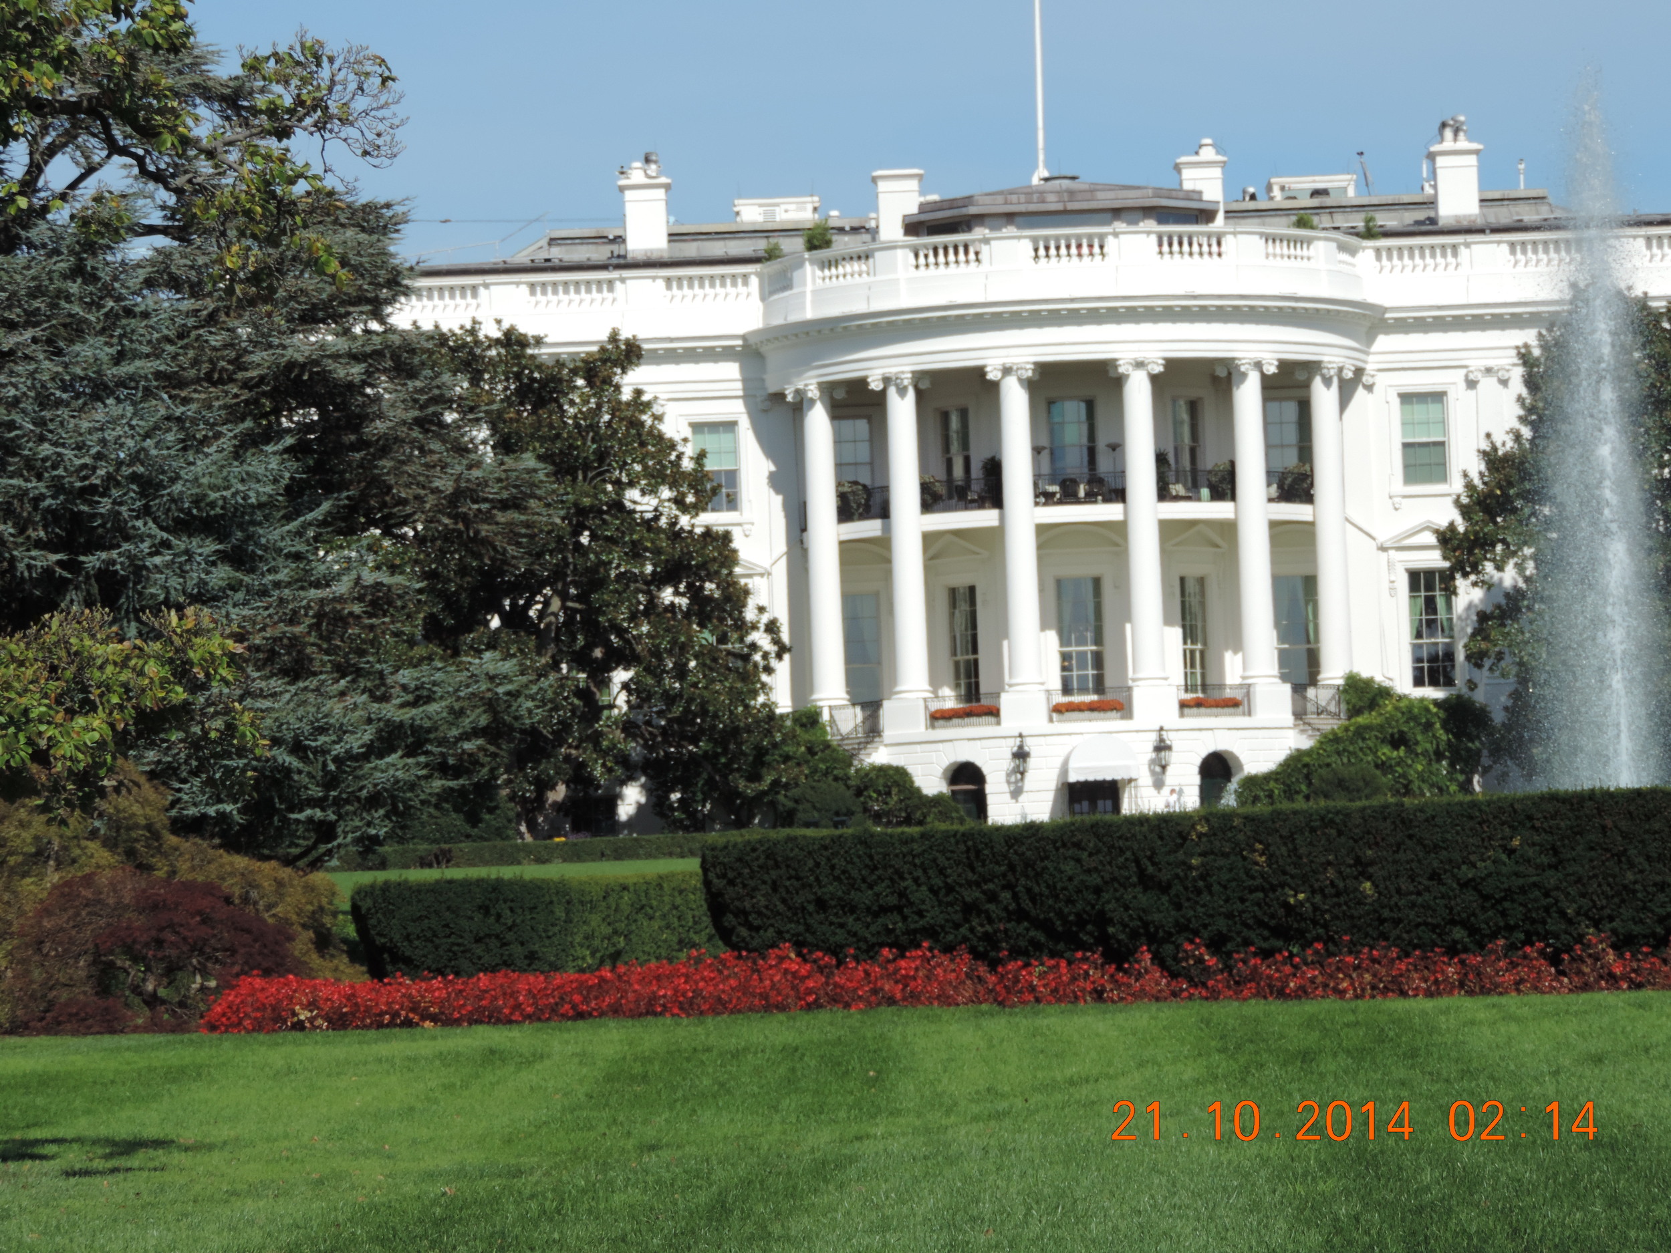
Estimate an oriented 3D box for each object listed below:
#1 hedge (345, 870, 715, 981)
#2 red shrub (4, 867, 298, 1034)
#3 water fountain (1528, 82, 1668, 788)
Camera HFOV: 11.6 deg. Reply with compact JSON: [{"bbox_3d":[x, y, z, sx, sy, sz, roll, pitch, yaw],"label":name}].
[{"bbox_3d":[-2.689,2.836,77.000,3.800,1.120,1.150,-2,-3,-2],"label":"hedge"},{"bbox_3d":[-6.169,2.945,74.500,2.700,1.500,2.300,-2,-3,-5],"label":"red shrub"},{"bbox_3d":[8.848,-1.594,95.000,1.900,9.500,1.900,-2,-3,5],"label":"water fountain"}]

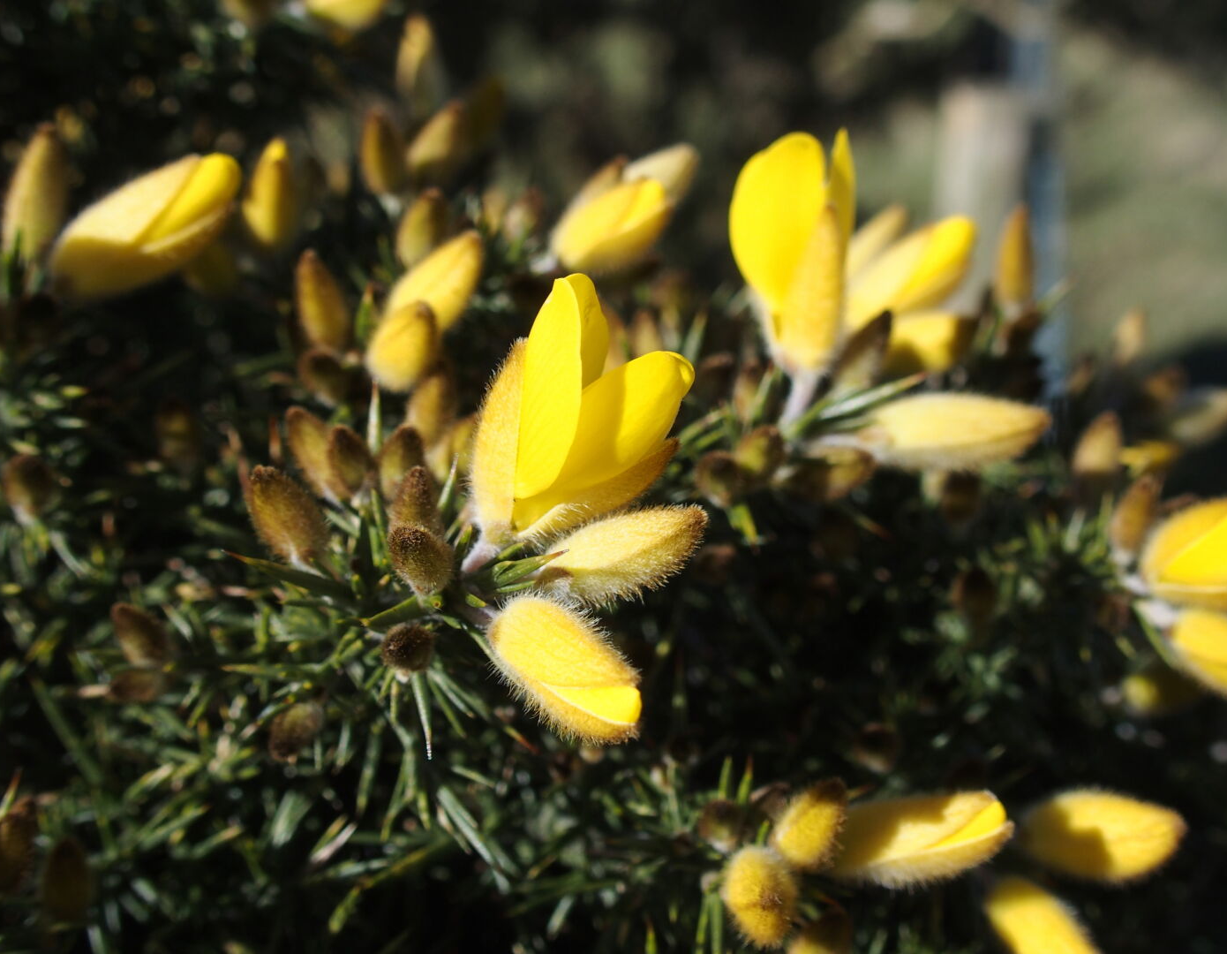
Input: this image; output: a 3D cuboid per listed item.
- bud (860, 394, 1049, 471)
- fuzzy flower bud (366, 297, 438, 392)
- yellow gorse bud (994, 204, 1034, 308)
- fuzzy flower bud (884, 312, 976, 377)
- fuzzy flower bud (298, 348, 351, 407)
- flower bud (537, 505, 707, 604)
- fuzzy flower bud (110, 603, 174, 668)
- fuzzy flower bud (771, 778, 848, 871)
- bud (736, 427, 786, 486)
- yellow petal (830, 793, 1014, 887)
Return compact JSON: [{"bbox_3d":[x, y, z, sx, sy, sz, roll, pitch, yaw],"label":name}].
[{"bbox_3d":[0.029,-0.004,0.128,0.015,0.006,0.006,-2,0,6],"label":"bud"},{"bbox_3d":[-0.022,-0.013,0.157,0.006,0.010,0.006,25,26,-9],"label":"fuzzy flower bud"},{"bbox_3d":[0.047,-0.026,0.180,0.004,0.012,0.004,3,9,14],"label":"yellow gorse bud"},{"bbox_3d":[0.030,-0.013,0.147,0.009,0.006,0.005,-9,0,18],"label":"fuzzy flower bud"},{"bbox_3d":[-0.027,-0.009,0.143,0.004,0.006,0.004,-33,44,-7],"label":"fuzzy flower bud"},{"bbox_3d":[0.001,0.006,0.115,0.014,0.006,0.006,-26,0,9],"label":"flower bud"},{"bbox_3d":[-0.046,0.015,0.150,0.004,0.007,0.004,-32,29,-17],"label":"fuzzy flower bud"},{"bbox_3d":[0.018,0.032,0.141,0.005,0.010,0.005,37,21,0],"label":"fuzzy flower bud"},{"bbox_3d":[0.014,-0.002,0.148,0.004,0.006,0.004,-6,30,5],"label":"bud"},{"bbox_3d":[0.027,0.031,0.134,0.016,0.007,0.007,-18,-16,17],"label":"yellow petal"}]

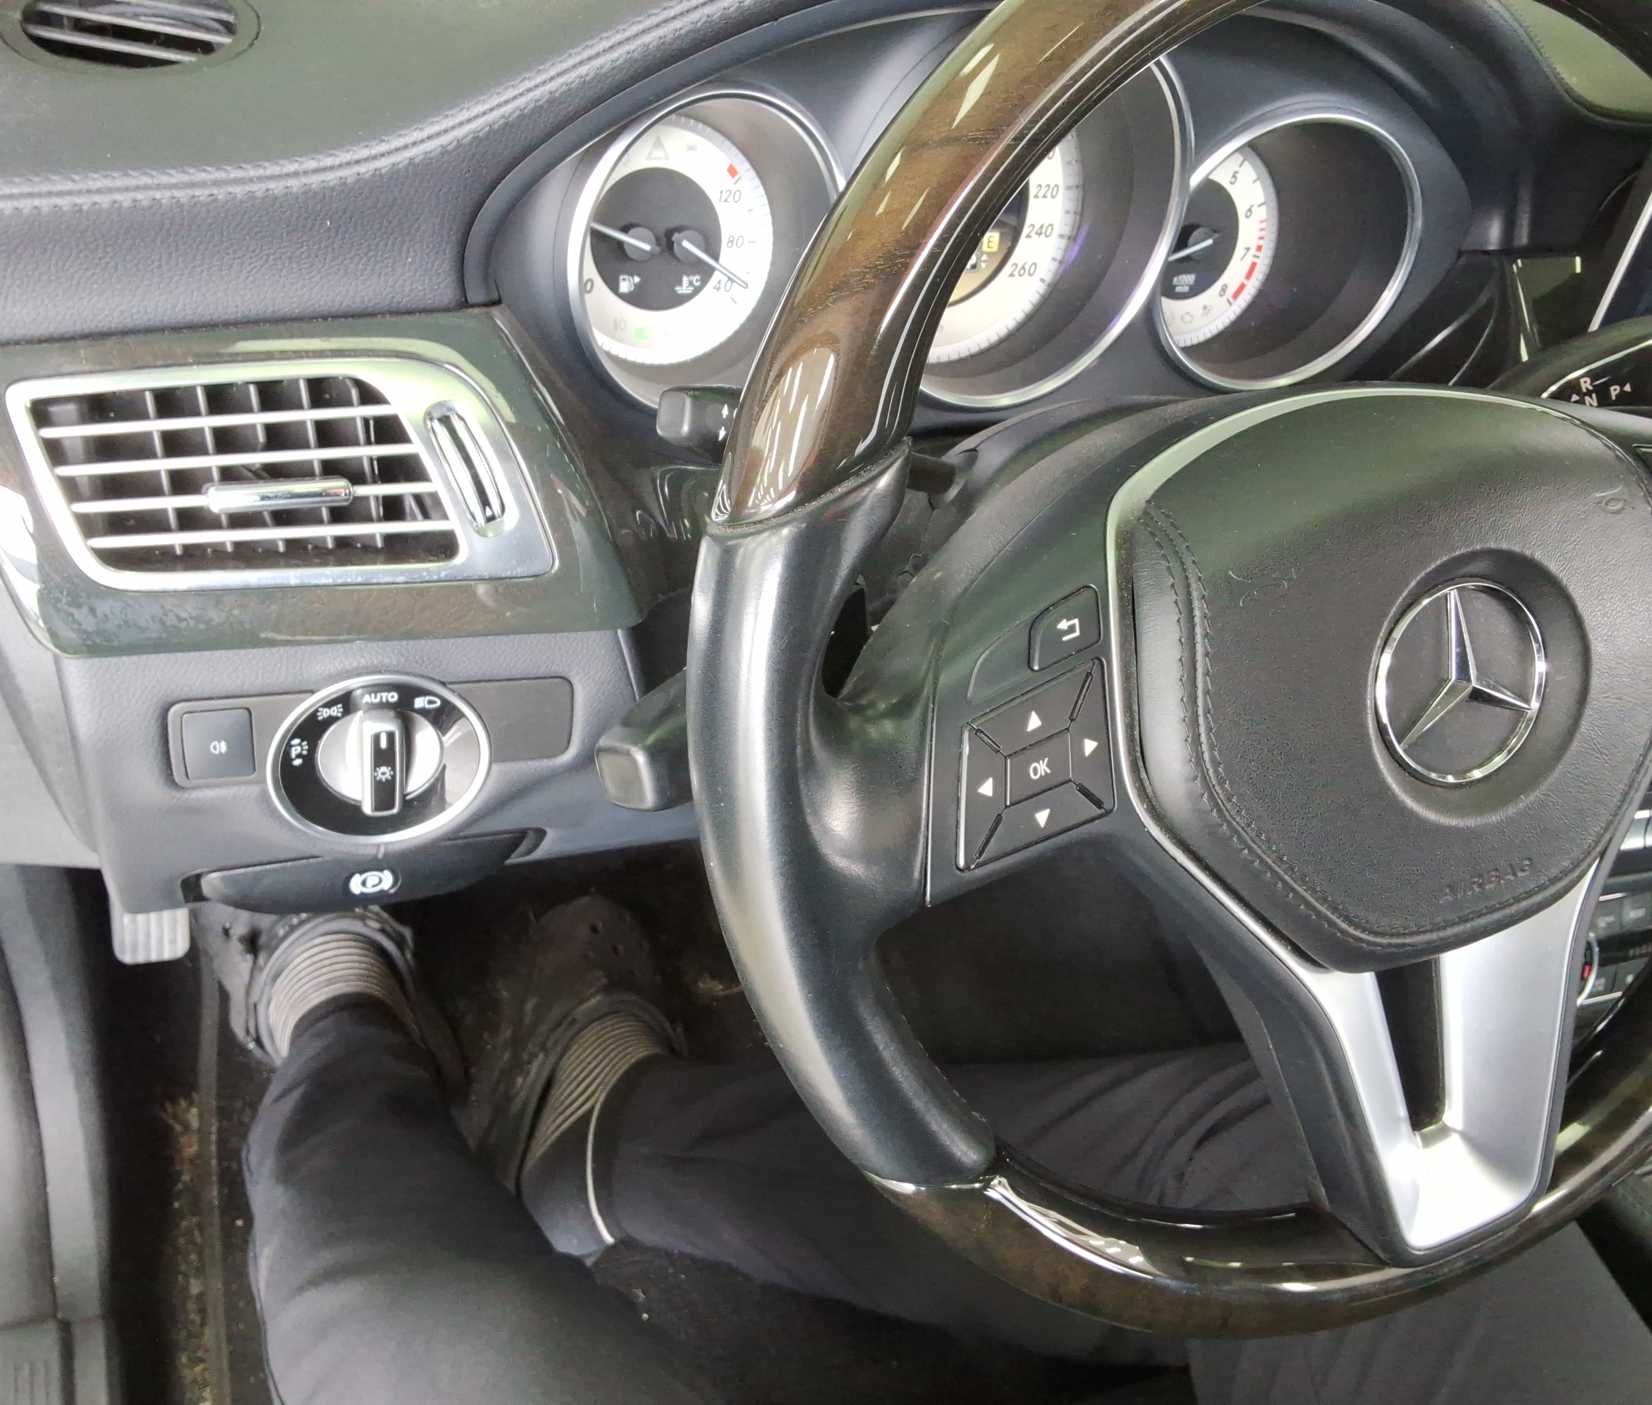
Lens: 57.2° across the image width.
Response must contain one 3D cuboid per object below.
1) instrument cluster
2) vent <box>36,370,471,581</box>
[{"bbox_3d":[0.071,-0.179,0.568,0.380,0.145,0.080,-6,30,-18],"label":"instrument cluster"},{"bbox_3d":[-0.167,-0.068,0.446,0.113,0.059,0.030,-6,28,-18],"label":"vent"}]

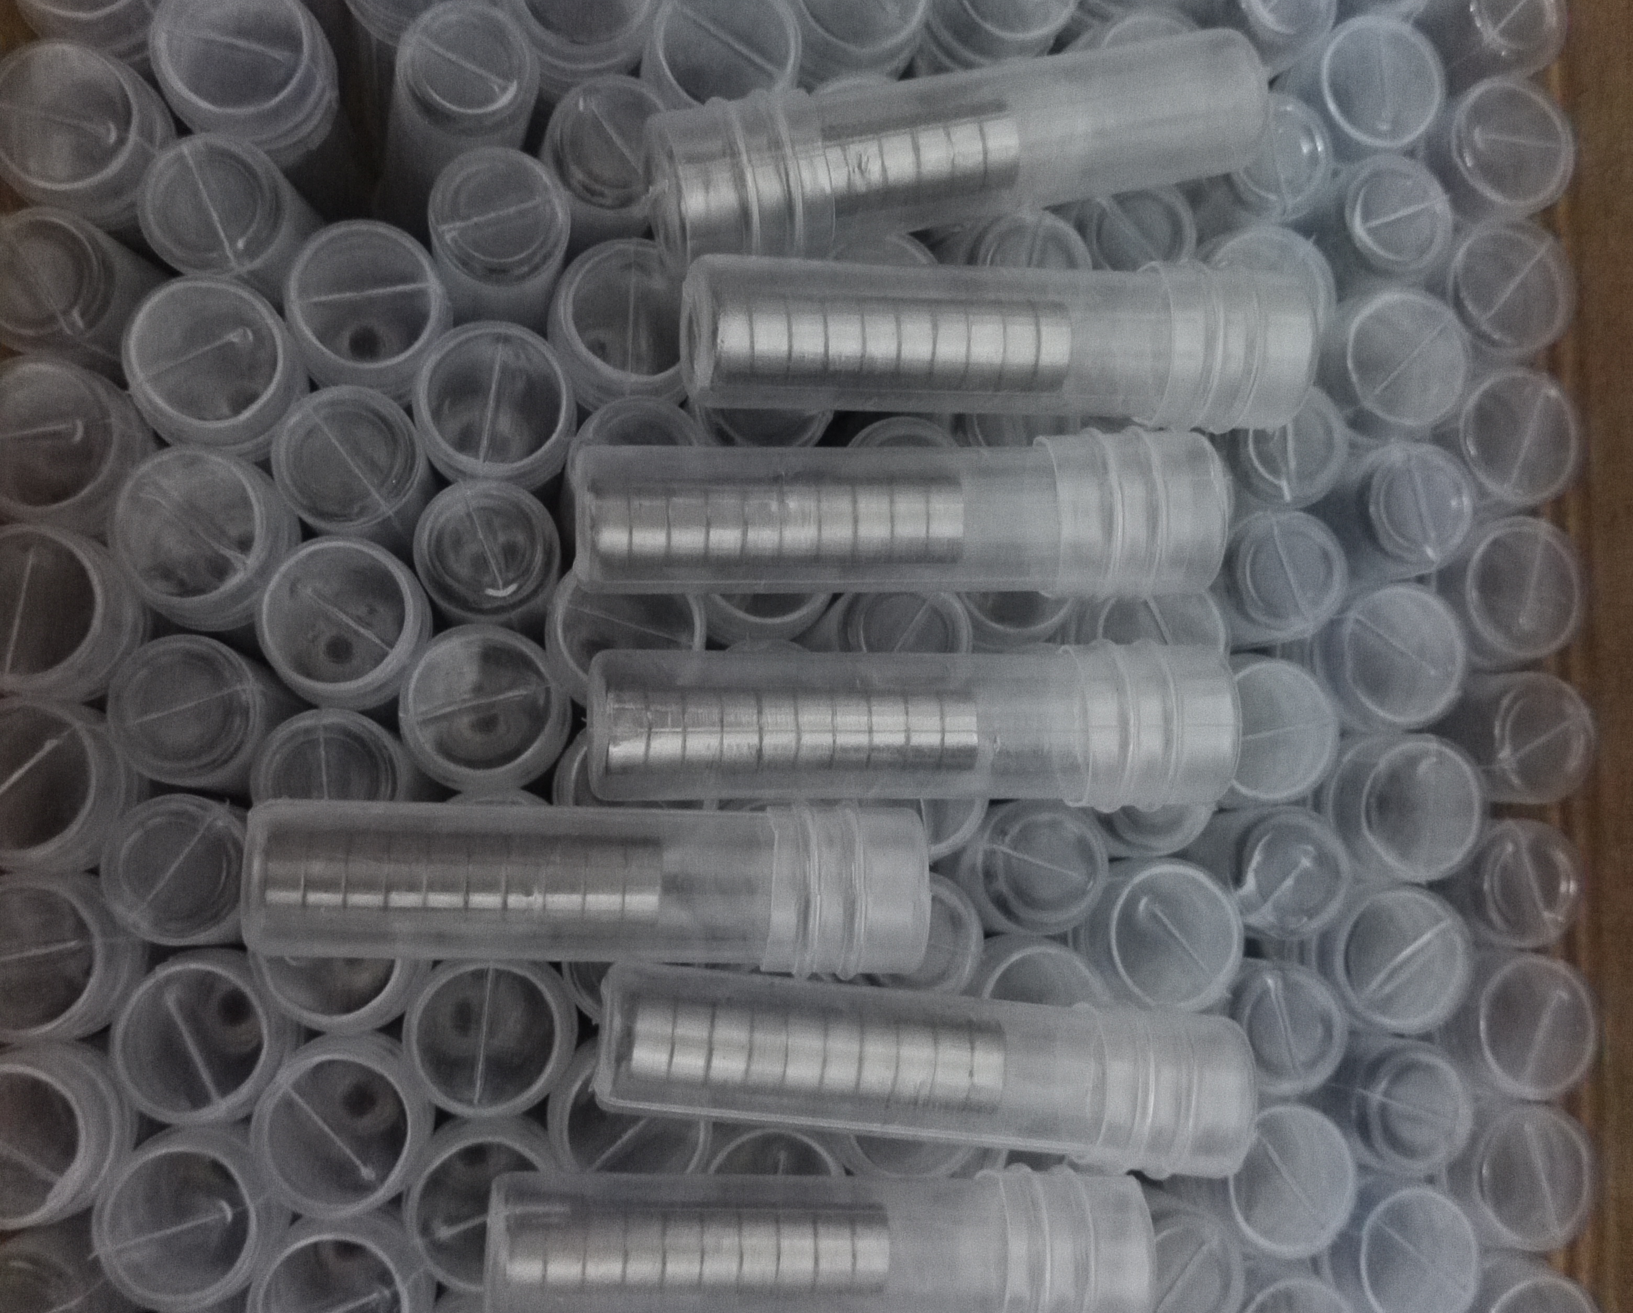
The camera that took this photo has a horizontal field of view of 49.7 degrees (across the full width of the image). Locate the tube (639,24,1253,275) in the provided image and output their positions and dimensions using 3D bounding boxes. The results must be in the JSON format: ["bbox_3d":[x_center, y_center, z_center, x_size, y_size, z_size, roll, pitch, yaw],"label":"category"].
[{"bbox_3d":[0.019,-0.070,0.244,0.085,0.021,0.021,-12,84,-6],"label":"tube"}]

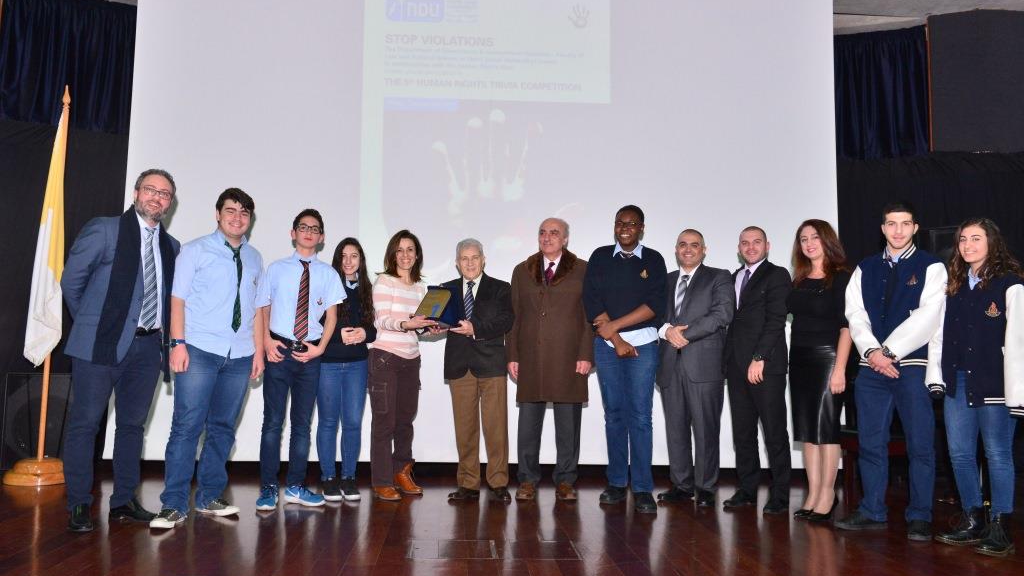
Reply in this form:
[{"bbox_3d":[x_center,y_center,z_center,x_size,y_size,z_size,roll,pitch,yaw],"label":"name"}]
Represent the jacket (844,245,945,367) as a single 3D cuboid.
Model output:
[{"bbox_3d":[2.149,0.098,4.624,0.550,0.650,0.350,-2,-6,34],"label":"jacket"}]

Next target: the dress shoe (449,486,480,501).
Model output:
[{"bbox_3d":[-0.292,1.242,5.118,0.100,0.100,0.280,-4,-7,42],"label":"dress shoe"}]

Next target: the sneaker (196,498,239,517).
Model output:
[{"bbox_3d":[-1.604,1.173,4.514,0.295,0.110,0.105,-2,-6,33],"label":"sneaker"}]

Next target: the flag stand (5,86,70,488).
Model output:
[{"bbox_3d":[-3.039,-0.051,5.462,0.454,2.636,0.454,1,-5,0],"label":"flag stand"}]

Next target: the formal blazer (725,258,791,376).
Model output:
[{"bbox_3d":[1.587,0.197,5.336,0.290,0.730,0.470,6,-7,-45],"label":"formal blazer"}]

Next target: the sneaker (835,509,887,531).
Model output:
[{"bbox_3d":[1.835,1.206,4.342,0.290,0.110,0.110,2,-5,-11],"label":"sneaker"}]

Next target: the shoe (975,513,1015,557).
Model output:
[{"bbox_3d":[2.342,1.191,4.007,0.280,0.170,0.105,6,-7,-44],"label":"shoe"}]

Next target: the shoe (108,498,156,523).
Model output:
[{"bbox_3d":[-1.927,1.125,4.215,0.290,0.105,0.105,-1,-6,23],"label":"shoe"}]

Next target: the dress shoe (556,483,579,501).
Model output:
[{"bbox_3d":[0.355,1.282,5.309,0.105,0.110,0.300,2,-5,-8],"label":"dress shoe"}]

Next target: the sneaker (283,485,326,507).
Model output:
[{"bbox_3d":[-1.216,1.207,4.857,0.295,0.115,0.105,-2,-6,34],"label":"sneaker"}]

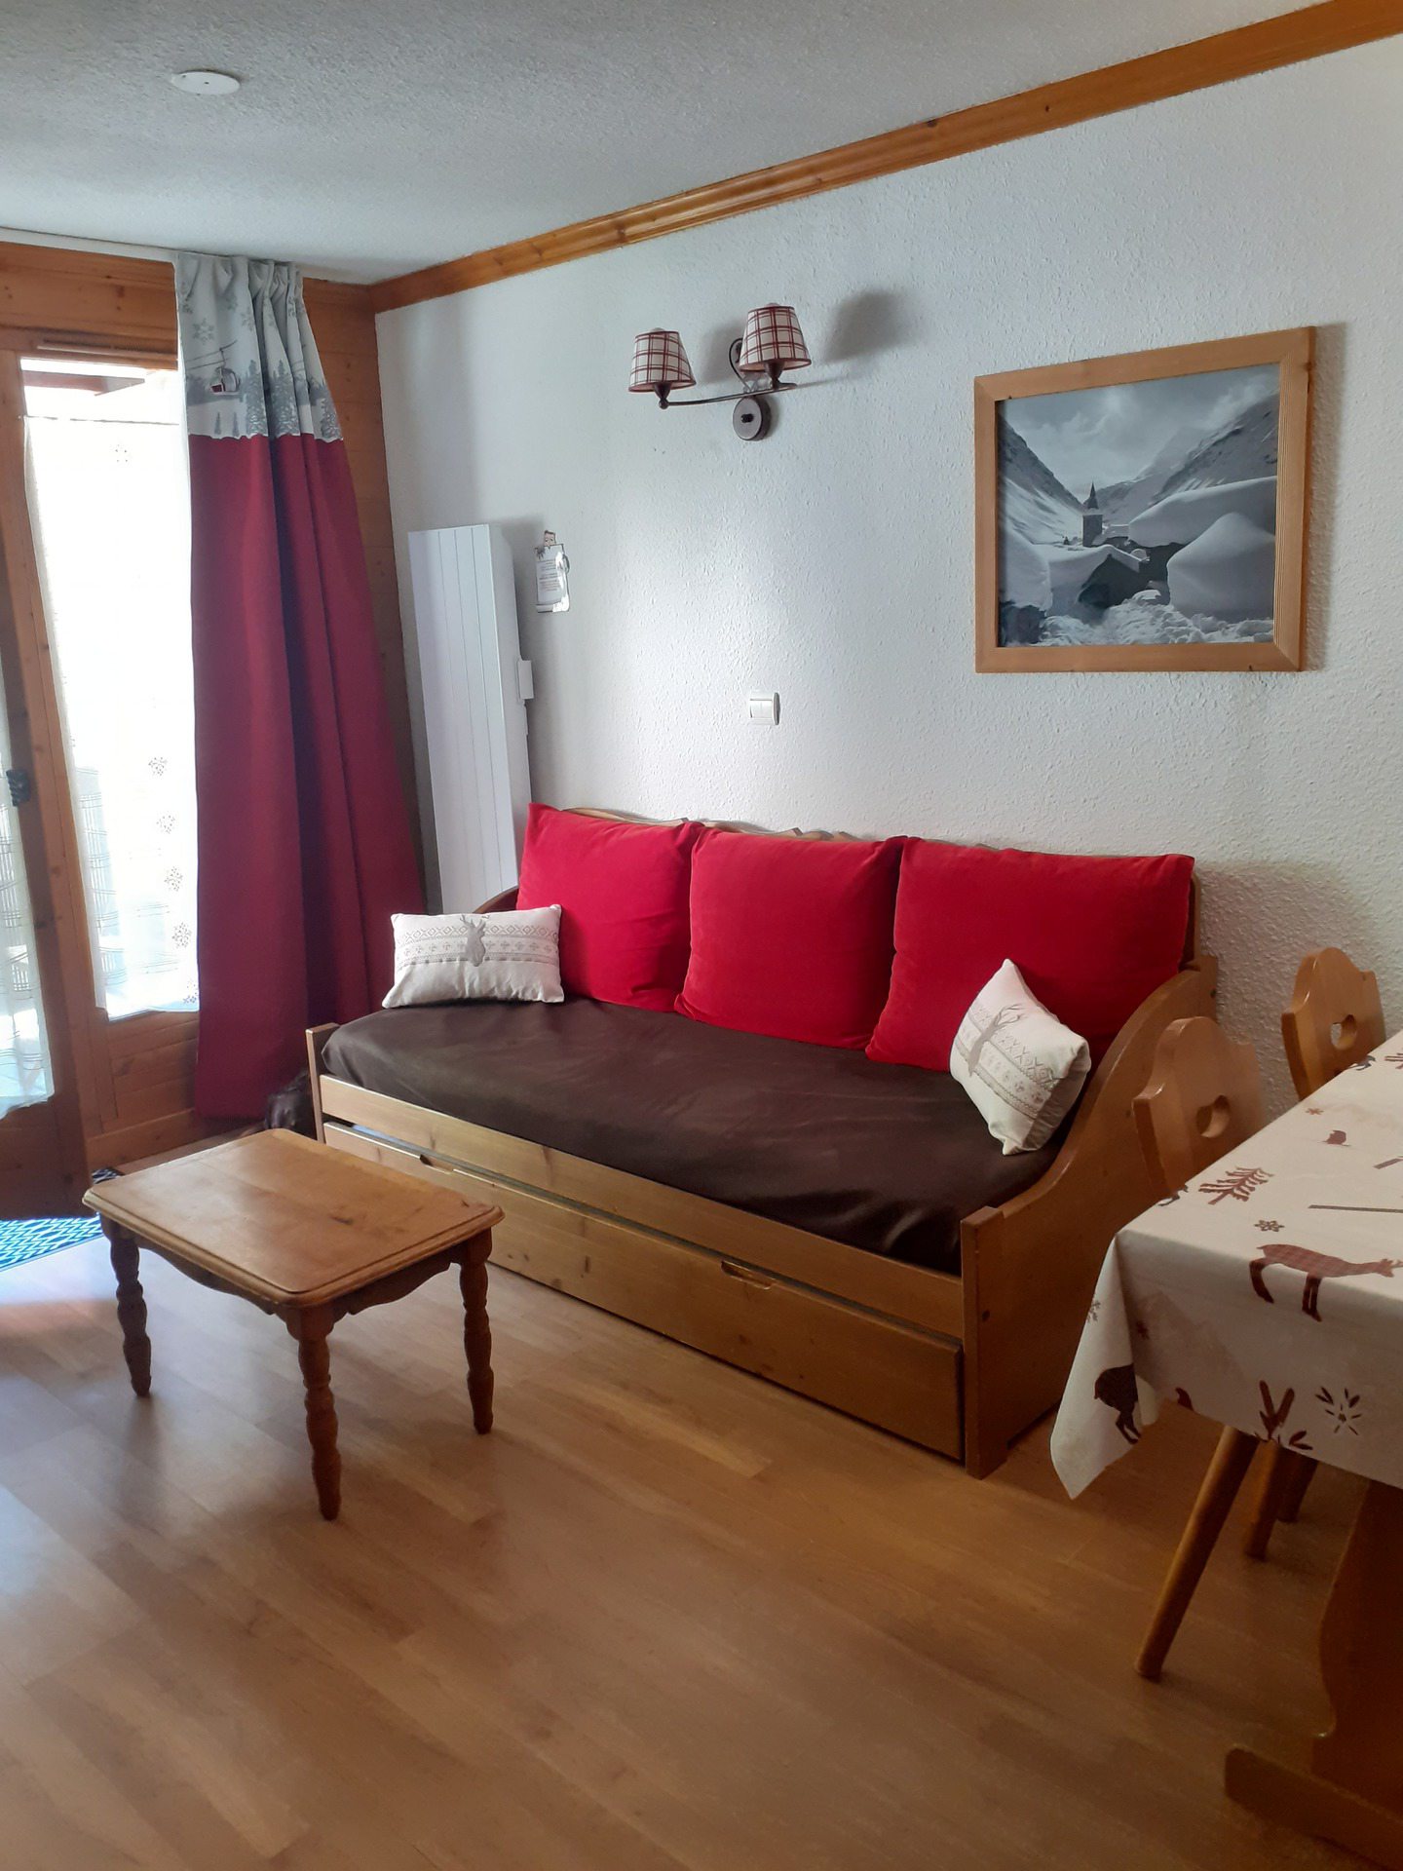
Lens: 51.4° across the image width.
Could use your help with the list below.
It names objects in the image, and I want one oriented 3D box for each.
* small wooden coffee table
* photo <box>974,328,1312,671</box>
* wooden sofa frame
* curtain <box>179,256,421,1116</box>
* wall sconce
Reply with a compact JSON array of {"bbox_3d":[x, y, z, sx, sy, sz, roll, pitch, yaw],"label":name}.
[{"bbox_3d":[-0.780,0.721,2.836,0.753,0.442,0.446,9,18,41],"label":"small wooden coffee table"},{"bbox_3d":[0.875,-0.852,2.970,0.710,0.619,0.023,9,18,41],"label":"photo"},{"bbox_3d":[0.039,0.281,3.428,1.989,0.924,0.944,9,18,41],"label":"wooden sofa frame"},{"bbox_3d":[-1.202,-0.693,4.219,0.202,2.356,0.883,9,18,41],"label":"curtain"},{"bbox_3d":[0.062,-1.318,3.461,0.511,0.271,0.205,9,18,41],"label":"wall sconce"}]

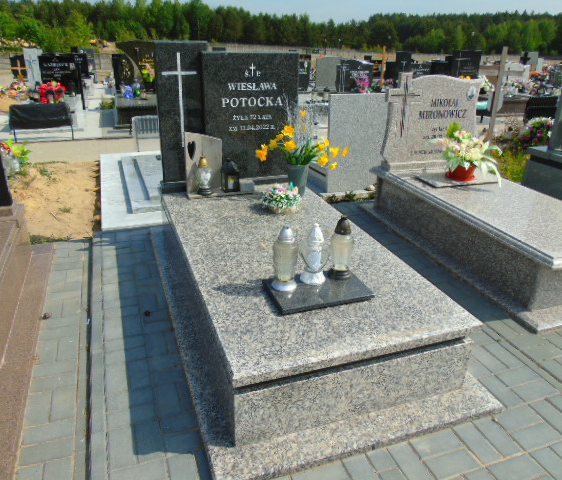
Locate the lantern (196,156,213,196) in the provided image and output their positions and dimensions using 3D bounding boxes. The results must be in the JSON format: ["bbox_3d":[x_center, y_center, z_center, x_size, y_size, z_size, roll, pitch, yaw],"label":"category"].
[{"bbox_3d":[-0.544,-0.462,3.276,0.119,0.263,0.115,-7,25,-18],"label":"lantern"}]

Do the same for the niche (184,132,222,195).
[{"bbox_3d":[-0.537,-0.541,3.240,0.268,0.454,0.160,-7,25,-18],"label":"niche"}]

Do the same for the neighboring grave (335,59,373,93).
[{"bbox_3d":[1.690,-3.787,10.632,0.910,0.750,0.100,-8,26,-22],"label":"neighboring grave"}]

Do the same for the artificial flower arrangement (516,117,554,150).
[{"bbox_3d":[2.916,-1.219,5.316,0.350,0.350,0.330,-7,25,-18],"label":"artificial flower arrangement"}]

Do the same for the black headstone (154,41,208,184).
[{"bbox_3d":[-0.677,-0.883,3.247,0.348,0.943,0.080,-7,25,-18],"label":"black headstone"}]

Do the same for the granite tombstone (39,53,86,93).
[{"bbox_3d":[-3.947,-2.973,8.302,0.732,0.661,0.130,-7,25,-18],"label":"granite tombstone"}]

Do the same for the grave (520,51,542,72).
[{"bbox_3d":[9.684,-6.902,17.922,0.879,0.762,0.150,-7,25,-18],"label":"grave"}]

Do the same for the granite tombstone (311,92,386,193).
[{"bbox_3d":[0.758,-0.940,4.469,0.680,0.920,0.090,-7,25,-18],"label":"granite tombstone"}]

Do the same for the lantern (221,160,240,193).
[{"bbox_3d":[-0.357,-0.463,3.253,0.100,0.226,0.100,-7,25,-18],"label":"lantern"}]

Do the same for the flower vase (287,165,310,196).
[{"bbox_3d":[0.123,-0.424,3.248,0.136,0.230,0.136,1,23,0],"label":"flower vase"}]

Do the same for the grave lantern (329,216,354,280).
[{"bbox_3d":[0.286,0.028,2.147,0.112,0.303,0.112,1,24,-1],"label":"grave lantern"}]

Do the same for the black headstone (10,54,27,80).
[{"bbox_3d":[-6.713,-4.430,11.921,0.495,0.618,0.120,-7,25,-18],"label":"black headstone"}]

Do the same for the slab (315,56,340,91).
[{"bbox_3d":[1.068,-3.798,10.553,0.690,0.720,0.110,-8,26,-22],"label":"slab"}]

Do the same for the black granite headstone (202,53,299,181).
[{"bbox_3d":[-0.229,-0.906,3.437,0.704,0.899,0.085,-7,25,-18],"label":"black granite headstone"}]

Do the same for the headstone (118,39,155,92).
[{"bbox_3d":[-2.627,-3.288,8.733,1.000,0.864,0.140,-7,25,-18],"label":"headstone"}]

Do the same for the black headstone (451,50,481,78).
[{"bbox_3d":[4.716,-4.410,11.880,0.840,0.860,0.100,-8,26,-22],"label":"black headstone"}]

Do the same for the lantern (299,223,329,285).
[{"bbox_3d":[0.156,0.054,2.106,0.138,0.281,0.118,4,24,4],"label":"lantern"}]

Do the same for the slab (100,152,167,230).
[{"bbox_3d":[-1.228,-0.676,4.850,1.248,0.130,2.490,-7,25,-18],"label":"slab"}]

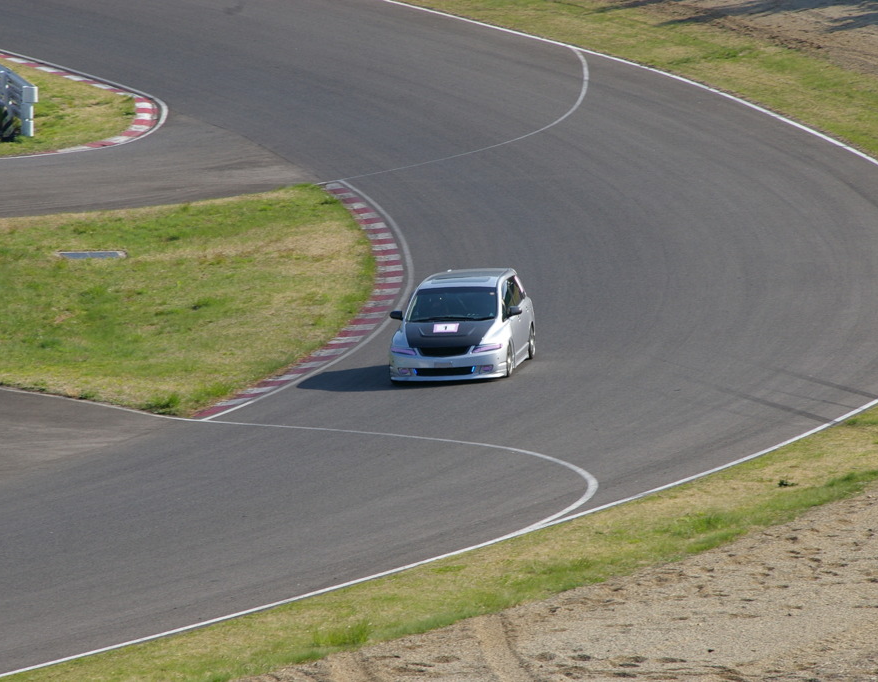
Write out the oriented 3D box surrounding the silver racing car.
[{"bbox_3d":[0.390,-0.275,93.800,1.830,1.500,4.770,-1,5,8],"label":"silver racing car"}]

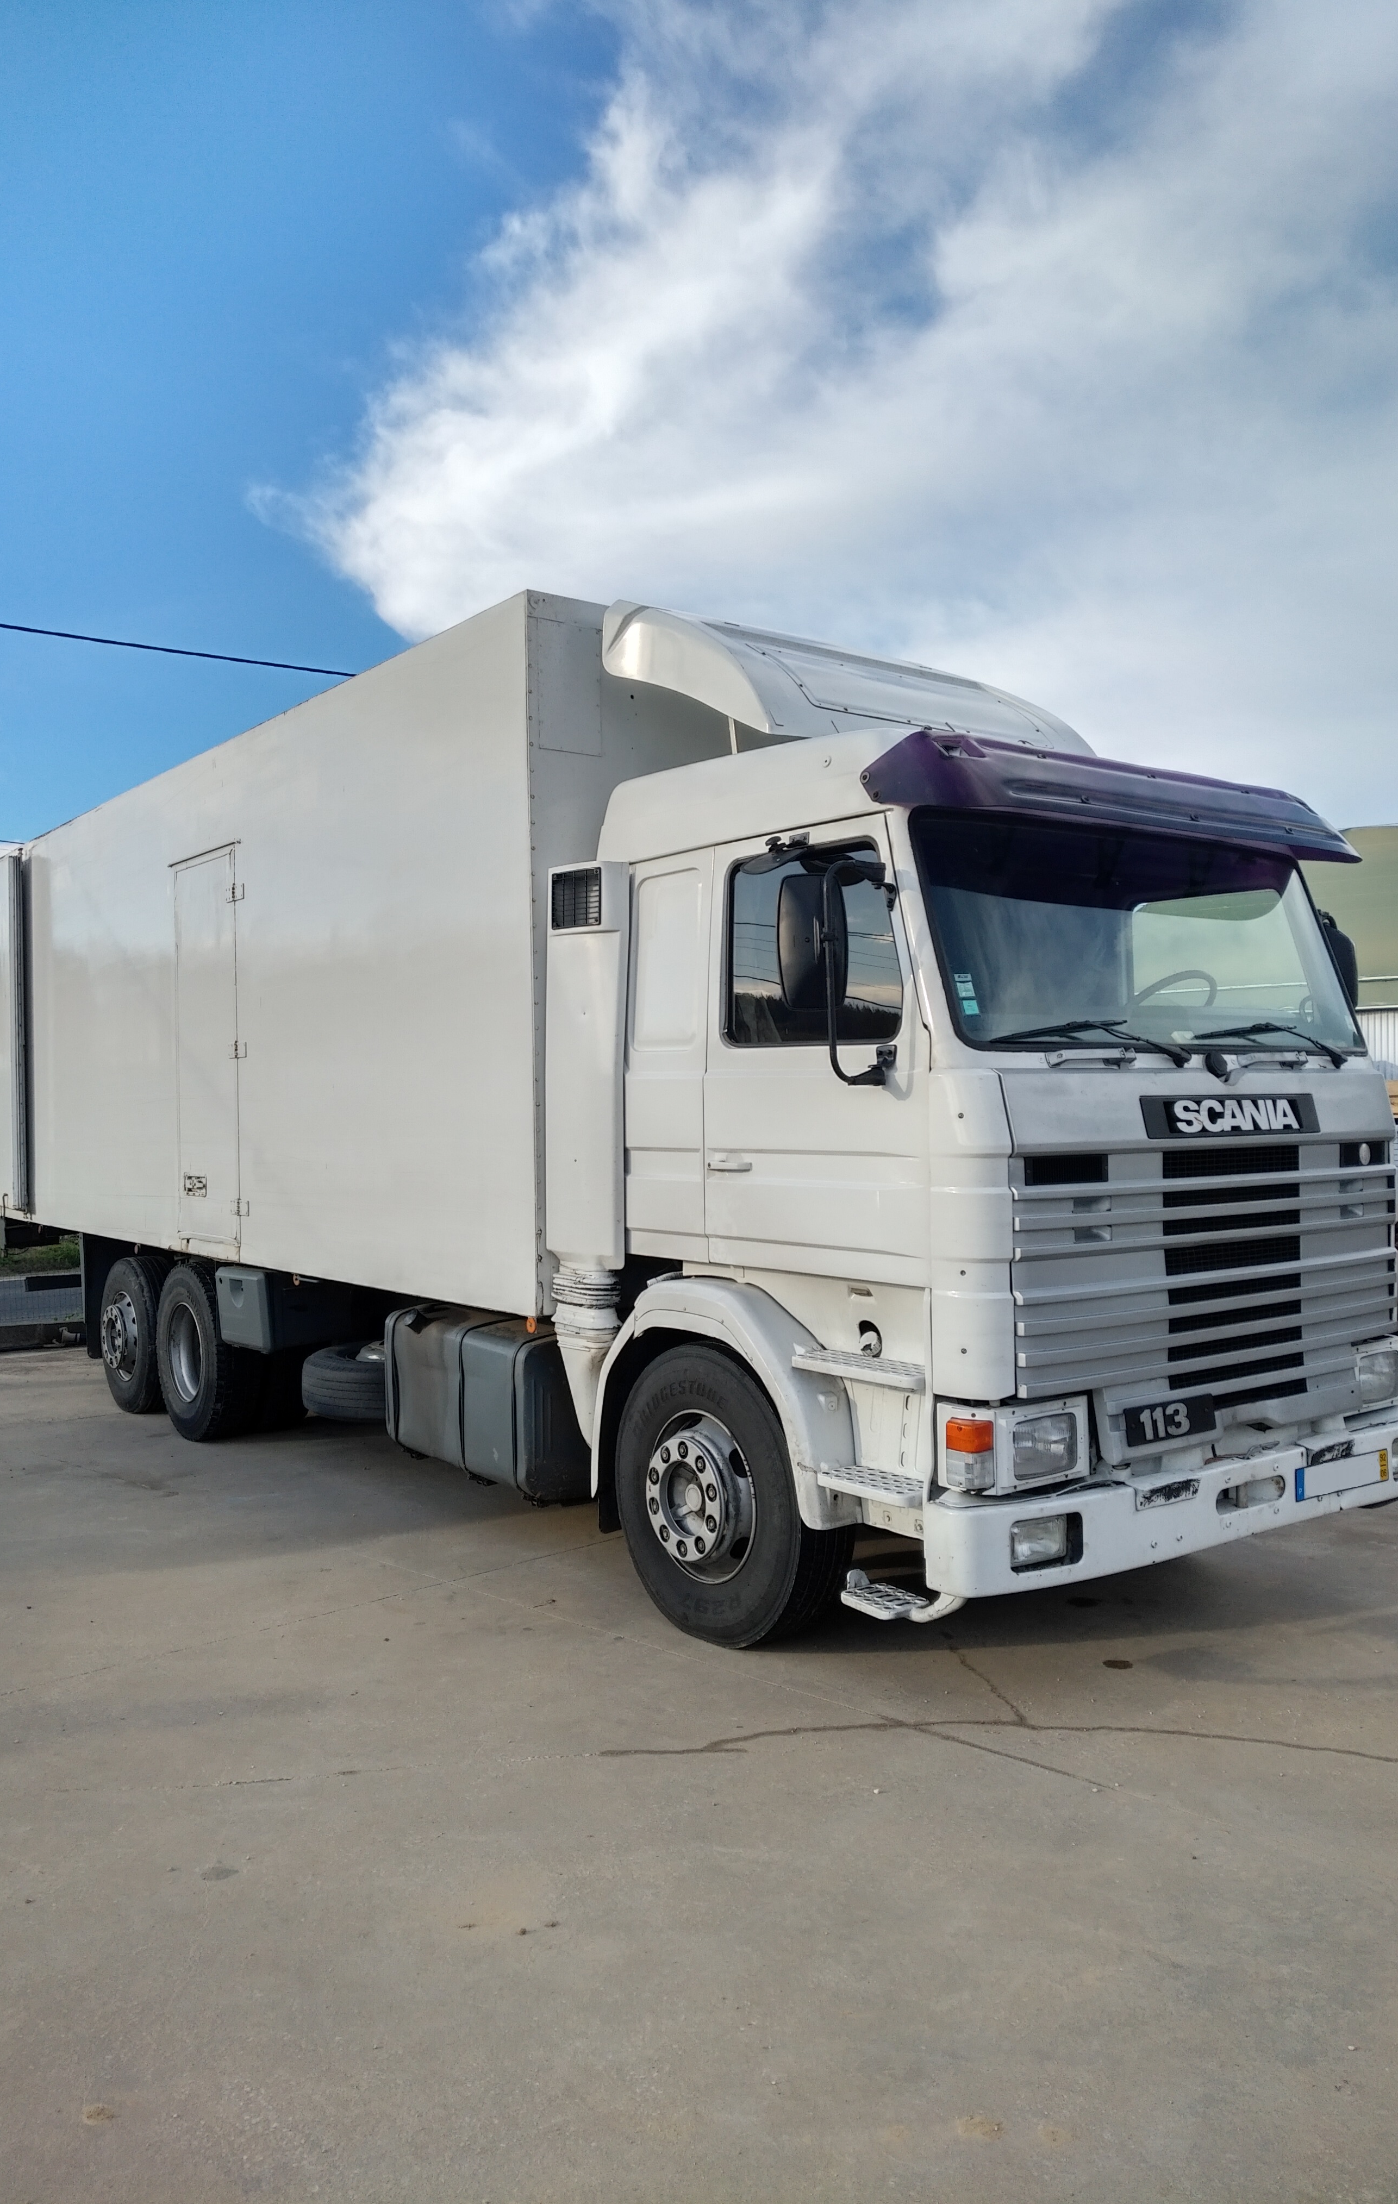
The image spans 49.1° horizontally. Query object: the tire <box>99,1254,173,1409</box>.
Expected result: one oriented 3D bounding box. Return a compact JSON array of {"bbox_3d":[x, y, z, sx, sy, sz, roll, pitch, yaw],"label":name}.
[{"bbox_3d":[-3.728,1.566,10.349,0.290,1.040,1.040,-1,0,-38],"label":"tire"}]

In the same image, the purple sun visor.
[{"bbox_3d":[1.573,-1.037,5.326,2.440,0.320,0.420,-1,0,-38],"label":"purple sun visor"}]

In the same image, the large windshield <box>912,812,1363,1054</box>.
[{"bbox_3d":[1.635,-0.553,5.254,2.280,0.820,0.160,-1,-17,-38],"label":"large windshield"}]

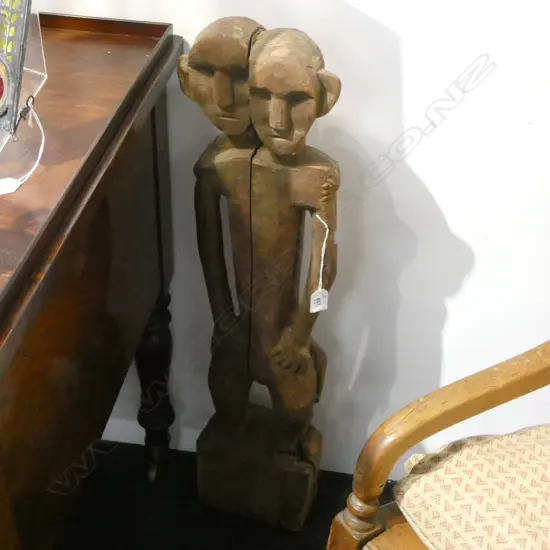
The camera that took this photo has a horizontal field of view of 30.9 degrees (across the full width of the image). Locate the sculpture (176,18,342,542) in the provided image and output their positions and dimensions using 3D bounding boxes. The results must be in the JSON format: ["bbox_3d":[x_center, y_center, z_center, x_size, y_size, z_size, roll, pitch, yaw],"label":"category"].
[{"bbox_3d":[-0.017,0.026,1.446,0.195,0.820,0.143,9,34,10],"label":"sculpture"}]

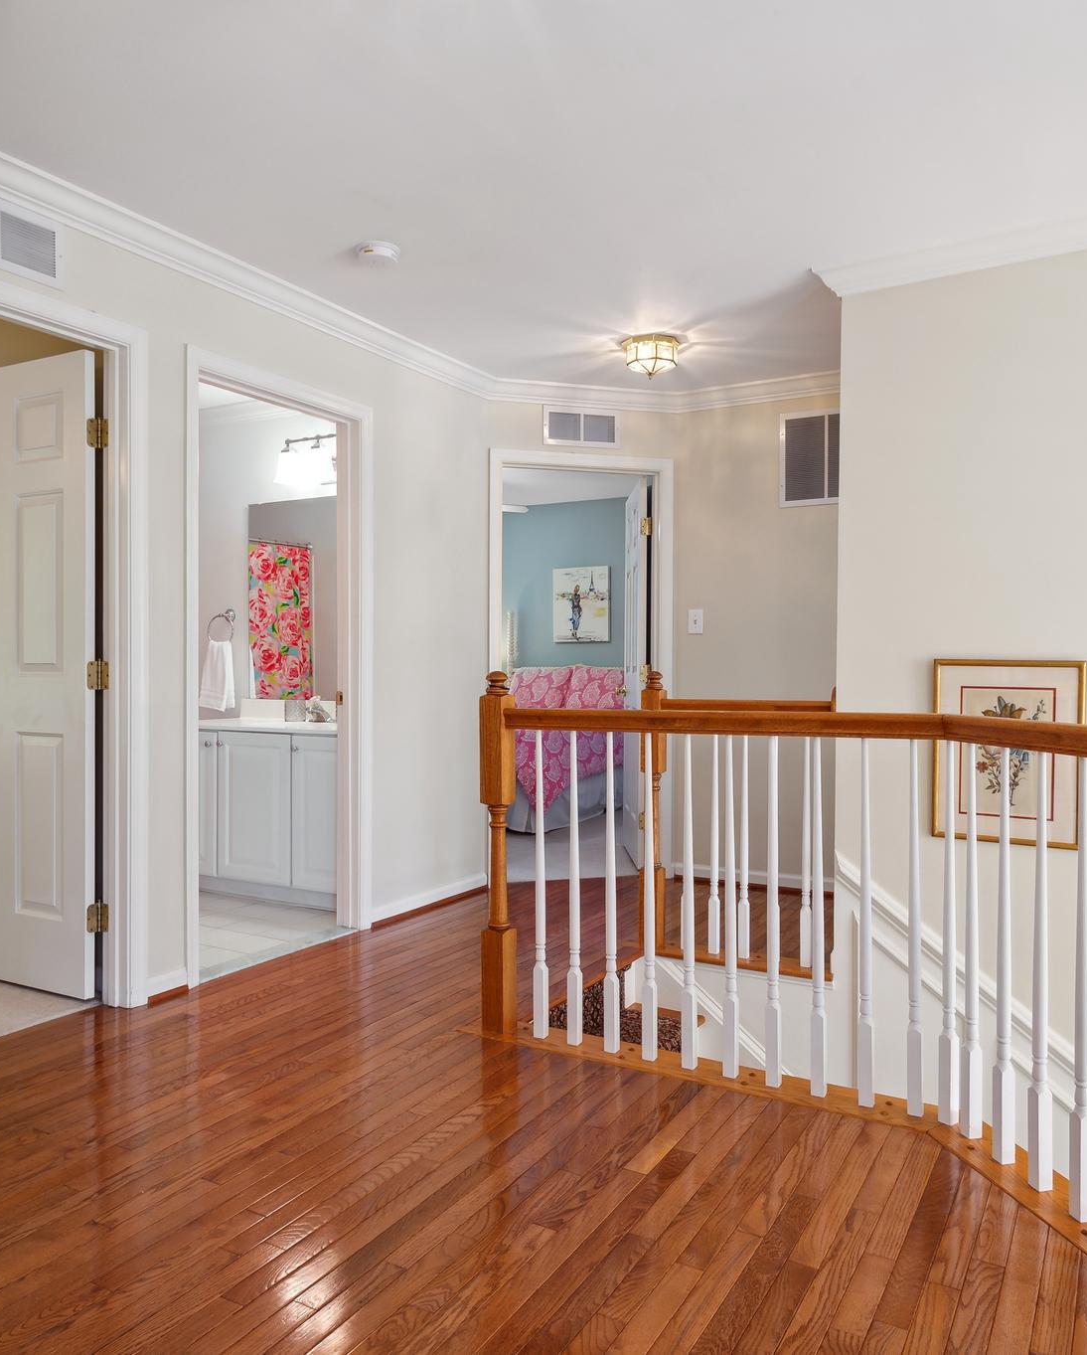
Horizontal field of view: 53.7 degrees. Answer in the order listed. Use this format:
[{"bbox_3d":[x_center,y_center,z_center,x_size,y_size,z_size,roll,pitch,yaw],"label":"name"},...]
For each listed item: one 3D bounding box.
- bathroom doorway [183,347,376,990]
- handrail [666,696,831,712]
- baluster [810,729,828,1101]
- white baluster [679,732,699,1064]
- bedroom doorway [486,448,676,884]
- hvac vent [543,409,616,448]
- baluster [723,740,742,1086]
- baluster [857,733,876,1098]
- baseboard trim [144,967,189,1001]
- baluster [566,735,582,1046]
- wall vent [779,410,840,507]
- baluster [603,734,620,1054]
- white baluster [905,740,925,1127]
[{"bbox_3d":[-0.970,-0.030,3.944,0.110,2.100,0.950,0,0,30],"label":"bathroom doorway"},{"bbox_3d":[0.743,0.116,3.899,0.650,0.060,0.060,0,0,30],"label":"handrail"},{"bbox_3d":[0.678,0.587,2.634,0.033,0.874,0.033,0,0,30],"label":"baluster"},{"bbox_3d":[0.385,0.586,2.810,0.032,0.868,0.032,0,0,30],"label":"white baluster"},{"bbox_3d":[0.181,-0.040,5.290,0.940,2.100,0.140,0,0,-17],"label":"bedroom doorway"},{"bbox_3d":[0.195,-1.215,5.236,0.402,0.196,0.020,0,0,-17],"label":"hvac vent"},{"bbox_3d":[0.484,0.586,2.757,0.033,0.874,0.033,0,0,30],"label":"baluster"},{"bbox_3d":[0.774,0.586,2.565,0.032,0.868,0.032,0,0,30],"label":"baluster"},{"bbox_3d":[-1.189,0.979,3.421,0.030,0.083,0.158,0,0,29],"label":"baseboard trim"},{"bbox_3d":[0.089,0.586,2.995,0.032,0.868,0.032,0,0,30],"label":"baluster"},{"bbox_3d":[1.318,-1.026,4.984,0.448,0.448,0.020,0,0,30],"label":"wall vent"},{"bbox_3d":[0.190,0.586,2.932,0.032,0.868,0.032,0,0,30],"label":"baluster"},{"bbox_3d":[0.872,0.586,2.508,0.032,0.868,0.032,0,0,30],"label":"white baluster"}]

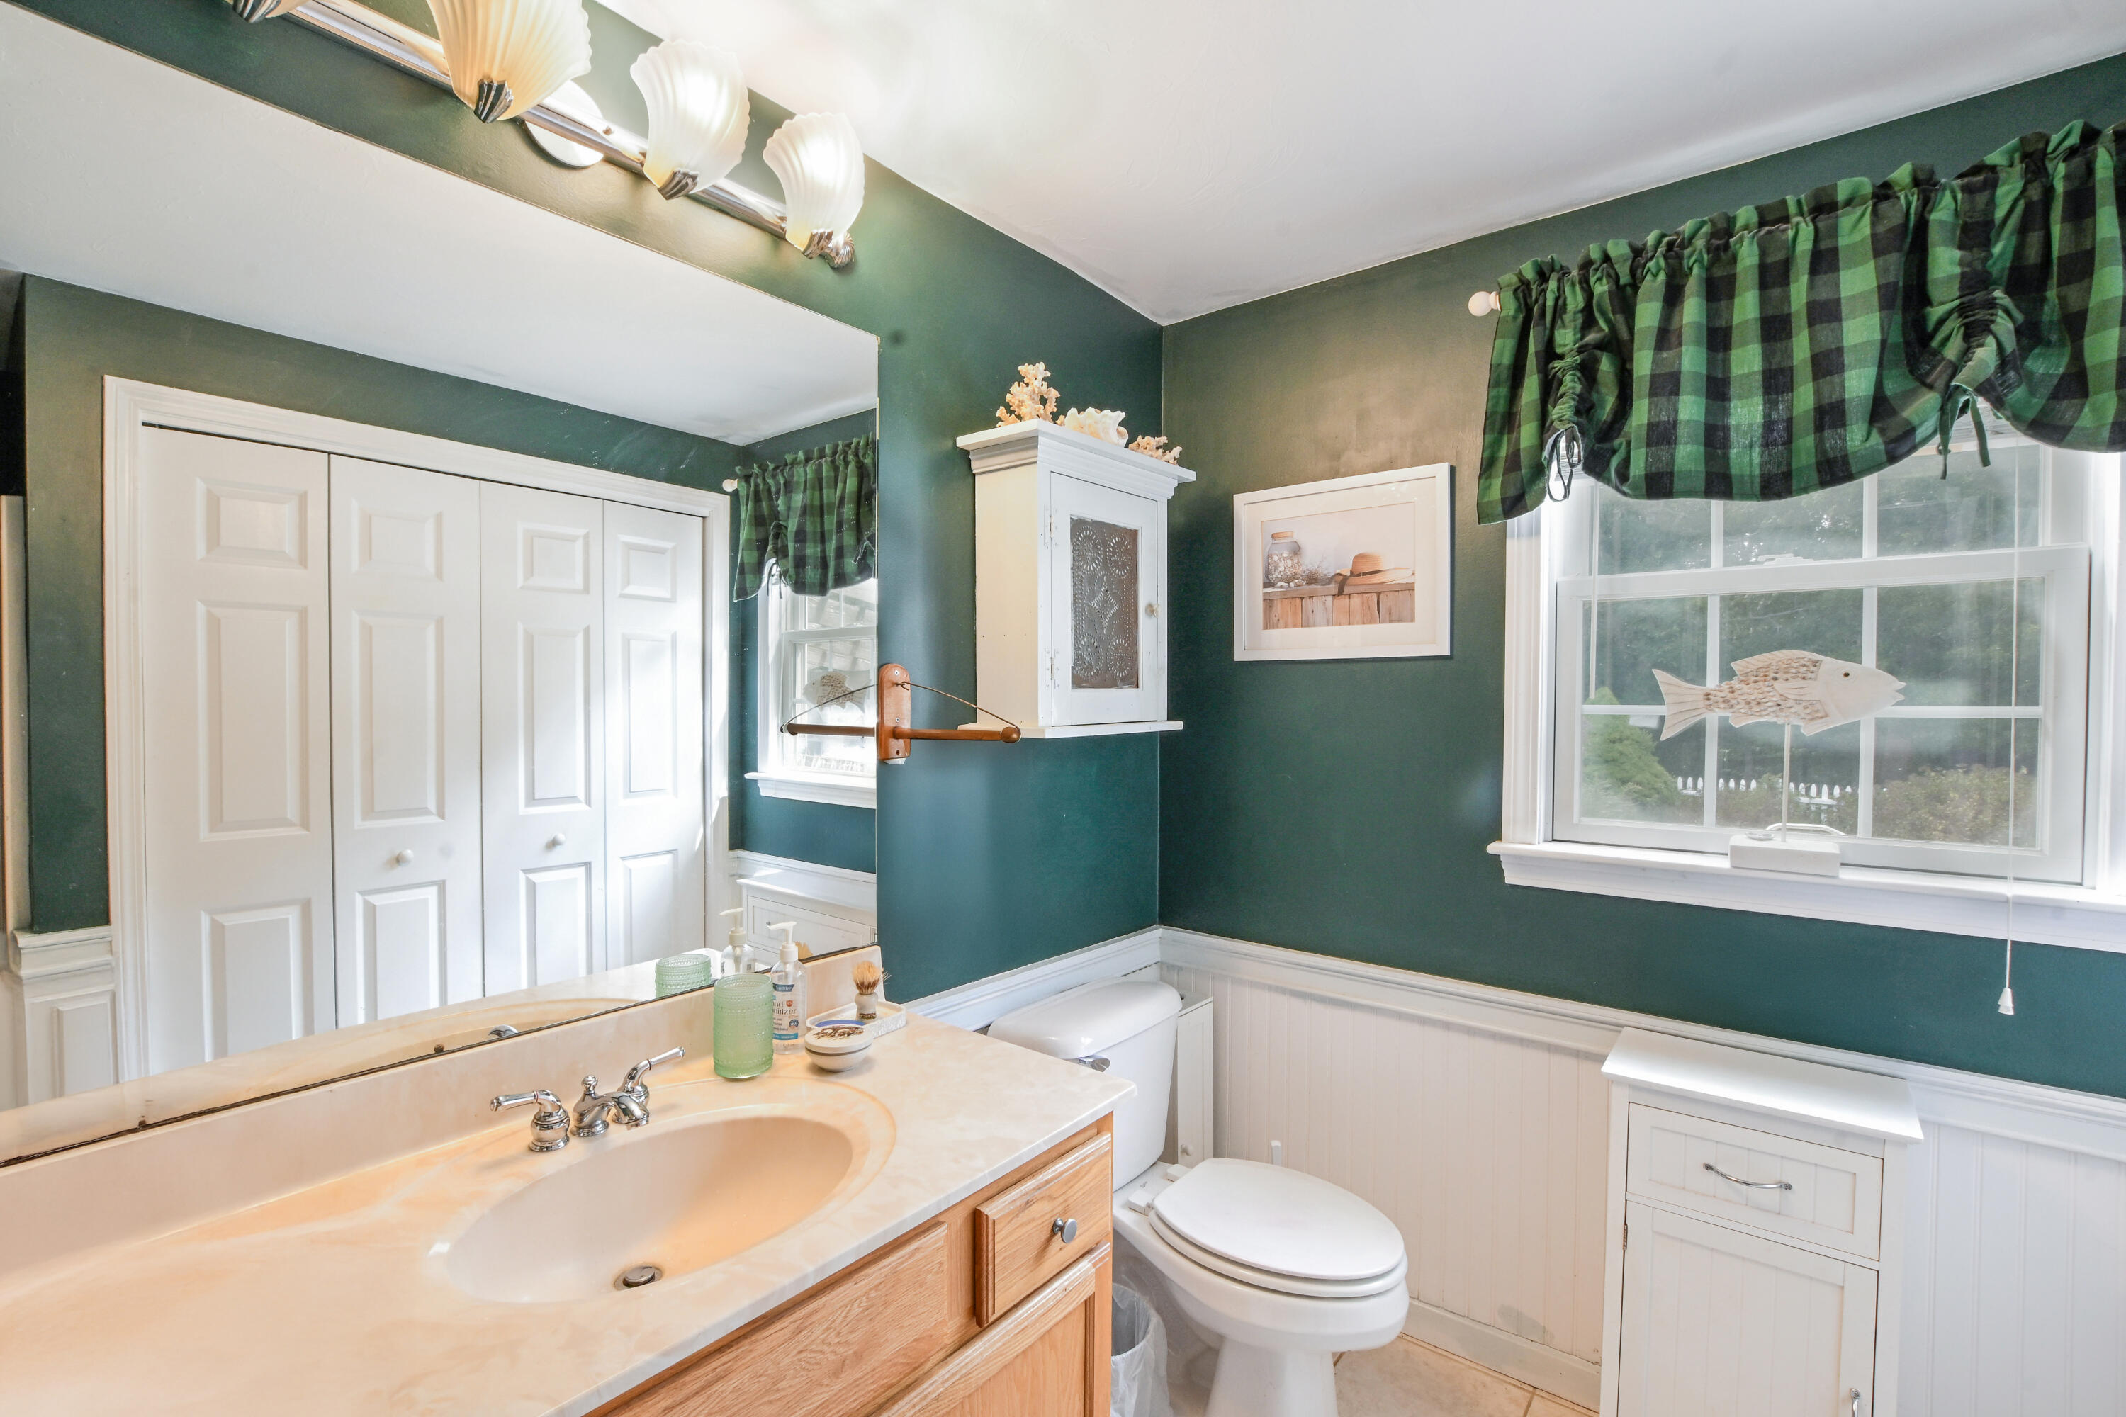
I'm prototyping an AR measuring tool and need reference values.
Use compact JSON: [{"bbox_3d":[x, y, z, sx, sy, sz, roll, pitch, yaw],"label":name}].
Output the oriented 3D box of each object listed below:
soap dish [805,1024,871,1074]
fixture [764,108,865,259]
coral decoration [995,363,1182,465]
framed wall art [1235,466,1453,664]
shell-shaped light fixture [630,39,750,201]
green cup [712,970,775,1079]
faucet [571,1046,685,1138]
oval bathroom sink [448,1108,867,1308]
[{"bbox_3d":[-0.344,0.518,1.354,0.101,0.049,0.101,0,1,0],"label":"soap dish"},{"bbox_3d":[-0.384,-0.810,1.401,0.121,0.167,0.151,1,1,41],"label":"fixture"},{"bbox_3d":[0.051,-0.597,1.847,0.141,0.151,0.485,1,1,41],"label":"coral decoration"},{"bbox_3d":[0.615,-0.316,2.016,0.499,0.405,0.022,1,1,37],"label":"framed wall art"},{"bbox_3d":[-0.522,-0.809,1.241,0.121,0.167,0.151,1,1,41],"label":"shell-shaped light fixture"},{"bbox_3d":[-0.485,0.475,1.337,0.089,0.133,0.089,0,1,0],"label":"green cup"},{"bbox_3d":[-0.551,0.506,1.155,0.128,0.076,0.151,1,1,41],"label":"faucet"},{"bbox_3d":[-0.439,0.613,0.995,0.347,0.131,0.419,1,1,41],"label":"oval bathroom sink"}]

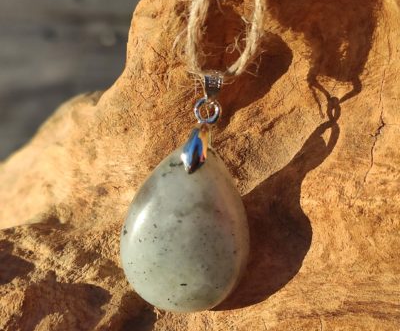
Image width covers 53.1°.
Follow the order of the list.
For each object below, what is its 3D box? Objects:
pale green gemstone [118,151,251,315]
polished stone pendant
[{"bbox_3d":[-0.003,0.013,0.085,0.029,0.038,0.011,13,16,16],"label":"pale green gemstone"},{"bbox_3d":[-0.002,0.007,0.083,0.029,0.051,0.011,13,16,16],"label":"polished stone pendant"}]

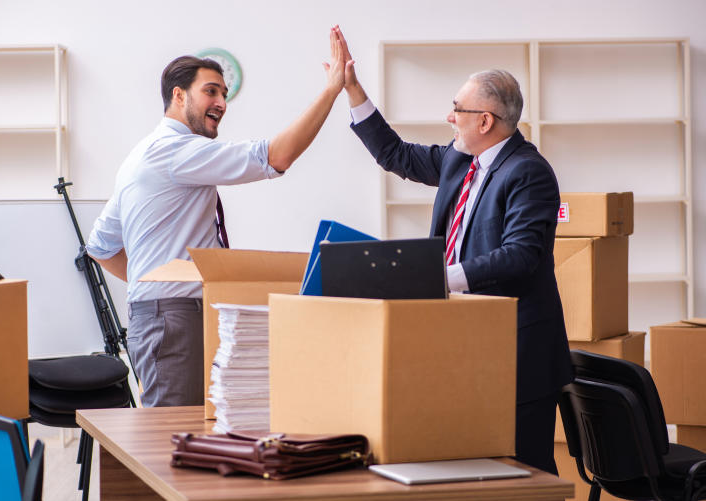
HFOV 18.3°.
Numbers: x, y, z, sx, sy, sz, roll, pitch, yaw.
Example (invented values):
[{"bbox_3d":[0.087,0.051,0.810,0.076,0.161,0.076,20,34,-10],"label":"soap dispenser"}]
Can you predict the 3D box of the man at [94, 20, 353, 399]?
[{"bbox_3d":[-0.379,0.274,6.414,0.700,1.834,0.500,-2,2,-20],"label":"man"}]

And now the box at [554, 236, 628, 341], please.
[{"bbox_3d":[0.779,0.137,8.298,0.410,0.379,0.450,0,2,23],"label":"box"}]

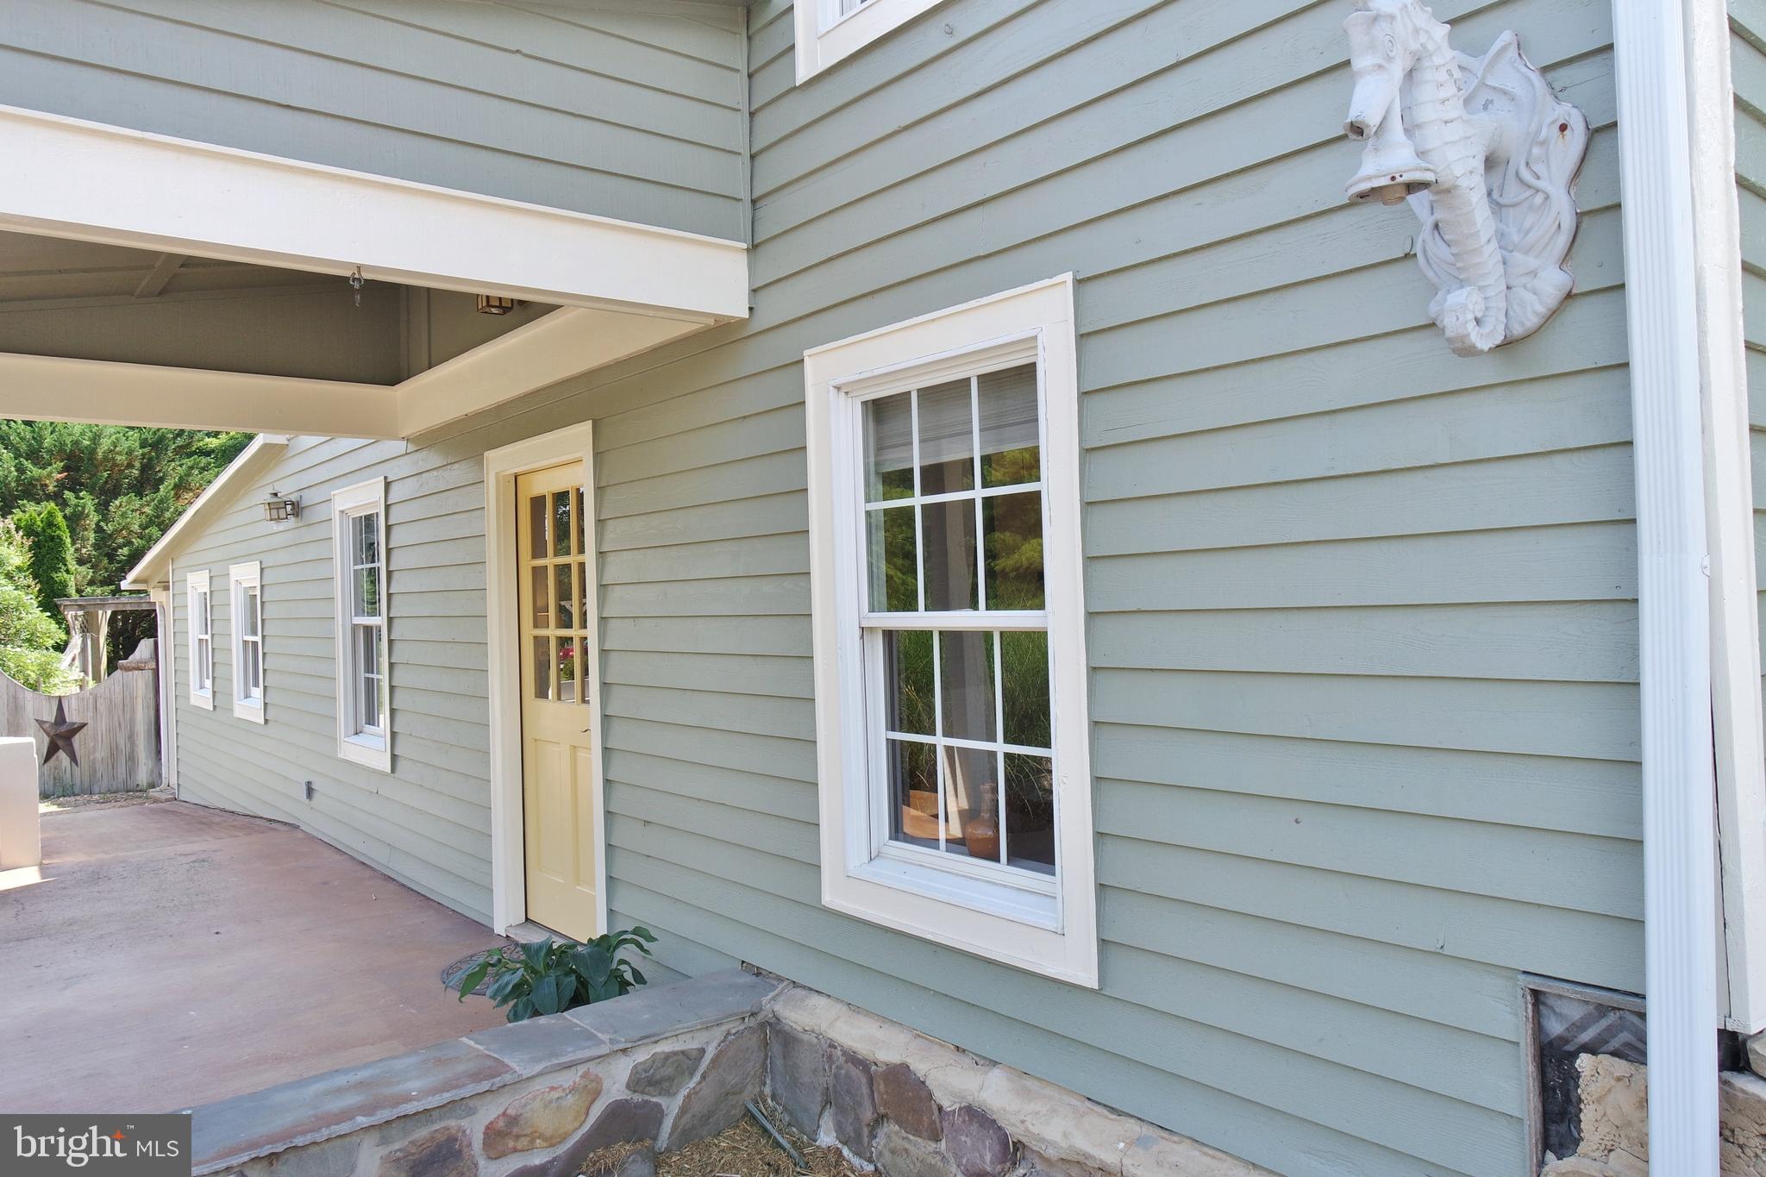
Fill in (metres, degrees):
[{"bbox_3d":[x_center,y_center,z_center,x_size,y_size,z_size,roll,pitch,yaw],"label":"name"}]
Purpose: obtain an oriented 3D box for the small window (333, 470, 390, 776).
[{"bbox_3d":[-3.064,0.217,7.027,0.100,1.662,1.042,-2,0,-40],"label":"small window"}]

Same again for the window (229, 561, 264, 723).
[{"bbox_3d":[-4.995,0.423,9.350,0.100,1.235,1.058,-2,0,-40],"label":"window"}]

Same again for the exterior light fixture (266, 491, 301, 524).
[{"bbox_3d":[-4.087,-0.558,8.027,0.201,0.228,0.150,-2,0,-40],"label":"exterior light fixture"}]

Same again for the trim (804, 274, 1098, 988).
[{"bbox_3d":[0.167,0.108,3.147,0.100,1.651,1.046,-2,0,-40],"label":"trim"}]

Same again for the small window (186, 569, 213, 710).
[{"bbox_3d":[-6.220,0.468,10.822,0.100,1.235,1.055,-2,0,-40],"label":"small window"}]

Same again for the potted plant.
[{"bbox_3d":[-1.150,1.404,4.136,0.580,0.300,0.500,-2,0,-40],"label":"potted plant"}]

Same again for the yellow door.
[{"bbox_3d":[-1.366,0.496,5.092,0.050,2.048,0.890,-2,0,-40],"label":"yellow door"}]

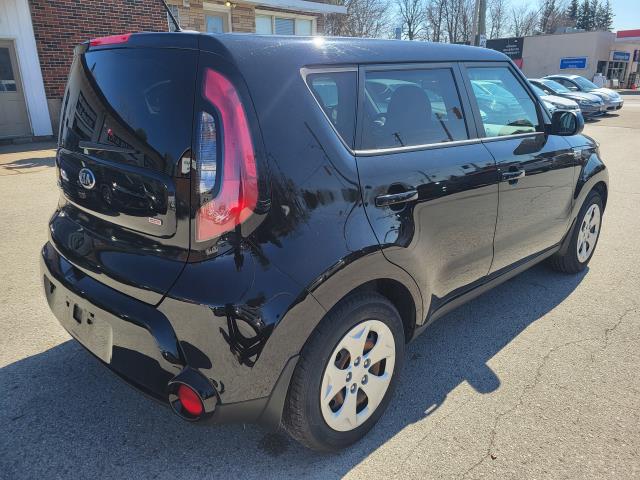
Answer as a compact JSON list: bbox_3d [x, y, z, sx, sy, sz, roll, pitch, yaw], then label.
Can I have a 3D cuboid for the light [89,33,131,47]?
[{"bbox_3d":[-0.788,-0.751,1.813,0.060,0.035,0.380,-17,23,-42],"label":"light"}]

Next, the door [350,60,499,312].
[{"bbox_3d":[0.427,-0.209,2.050,1.050,1.080,0.240,-17,23,-42],"label":"door"}]

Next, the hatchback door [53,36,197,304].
[{"bbox_3d":[-0.819,-0.329,1.896,0.380,0.900,1.280,-17,23,-42],"label":"hatchback door"}]

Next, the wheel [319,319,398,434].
[{"bbox_3d":[0.107,0.506,1.901,0.440,0.440,0.160,-17,23,-42],"label":"wheel"}]

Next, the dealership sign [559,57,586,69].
[{"bbox_3d":[24.258,-16.986,46.000,2.250,1.050,0.100,7,19,25],"label":"dealership sign"}]

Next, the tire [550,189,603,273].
[{"bbox_3d":[1.928,-0.066,3.622,0.650,0.650,0.210,-17,23,-42],"label":"tire"}]

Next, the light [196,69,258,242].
[{"bbox_3d":[-0.285,-0.233,1.347,0.210,0.490,0.200,9,20,30],"label":"light"}]

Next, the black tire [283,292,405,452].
[{"bbox_3d":[0.093,0.501,1.915,0.650,0.650,0.210,-17,23,-42],"label":"black tire"}]

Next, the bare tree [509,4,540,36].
[{"bbox_3d":[26.376,-24.957,62.000,4.200,9.800,4.200,6,18,21],"label":"bare tree"}]

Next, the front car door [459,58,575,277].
[{"bbox_3d":[1.120,-0.401,2.709,1.190,1.140,0.240,-17,23,-42],"label":"front car door"}]

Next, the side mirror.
[{"bbox_3d":[1.359,-0.642,2.643,0.140,0.150,0.200,-17,23,-42],"label":"side mirror"}]

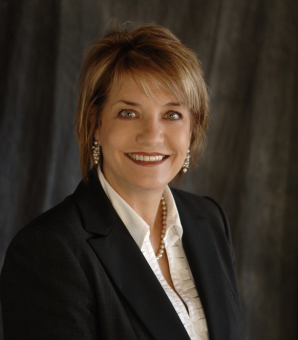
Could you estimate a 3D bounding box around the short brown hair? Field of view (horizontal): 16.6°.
[{"bbox_3d":[-0.011,-0.107,1.580,0.203,0.238,0.220,2,1,-12],"label":"short brown hair"}]

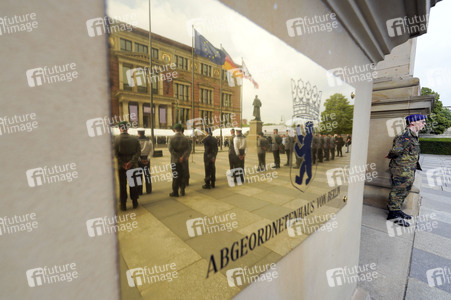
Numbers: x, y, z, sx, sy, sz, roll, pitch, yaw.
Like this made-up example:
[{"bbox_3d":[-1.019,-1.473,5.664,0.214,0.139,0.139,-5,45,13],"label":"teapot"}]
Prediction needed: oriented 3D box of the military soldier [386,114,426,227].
[{"bbox_3d":[2.964,0.309,2.921,0.520,1.810,0.460,-4,6,-40],"label":"military soldier"}]

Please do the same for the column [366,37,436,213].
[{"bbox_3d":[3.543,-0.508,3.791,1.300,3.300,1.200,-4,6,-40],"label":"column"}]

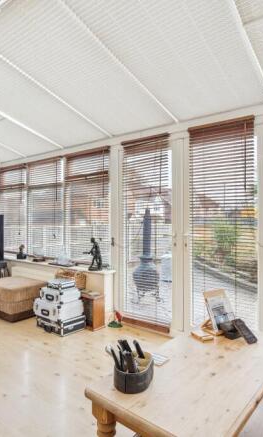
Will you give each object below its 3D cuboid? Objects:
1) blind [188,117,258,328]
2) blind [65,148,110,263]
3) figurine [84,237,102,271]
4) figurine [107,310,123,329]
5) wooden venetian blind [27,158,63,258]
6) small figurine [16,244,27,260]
[{"bbox_3d":[0.824,0.116,2.697,0.615,2.011,0.070,0,0,38],"label":"blind"},{"bbox_3d":[-0.578,-0.155,3.779,0.833,1.410,0.070,0,0,38],"label":"blind"},{"bbox_3d":[-0.458,0.415,3.444,0.210,0.387,0.140,0,0,12],"label":"figurine"},{"bbox_3d":[-0.185,1.118,3.261,0.165,0.145,0.140,0,0,0],"label":"figurine"},{"bbox_3d":[-1.288,-0.158,4.327,0.833,1.403,0.070,0,0,38],"label":"wooden venetian blind"},{"bbox_3d":[-1.674,0.509,4.443,0.120,0.219,0.110,0,0,23],"label":"small figurine"}]

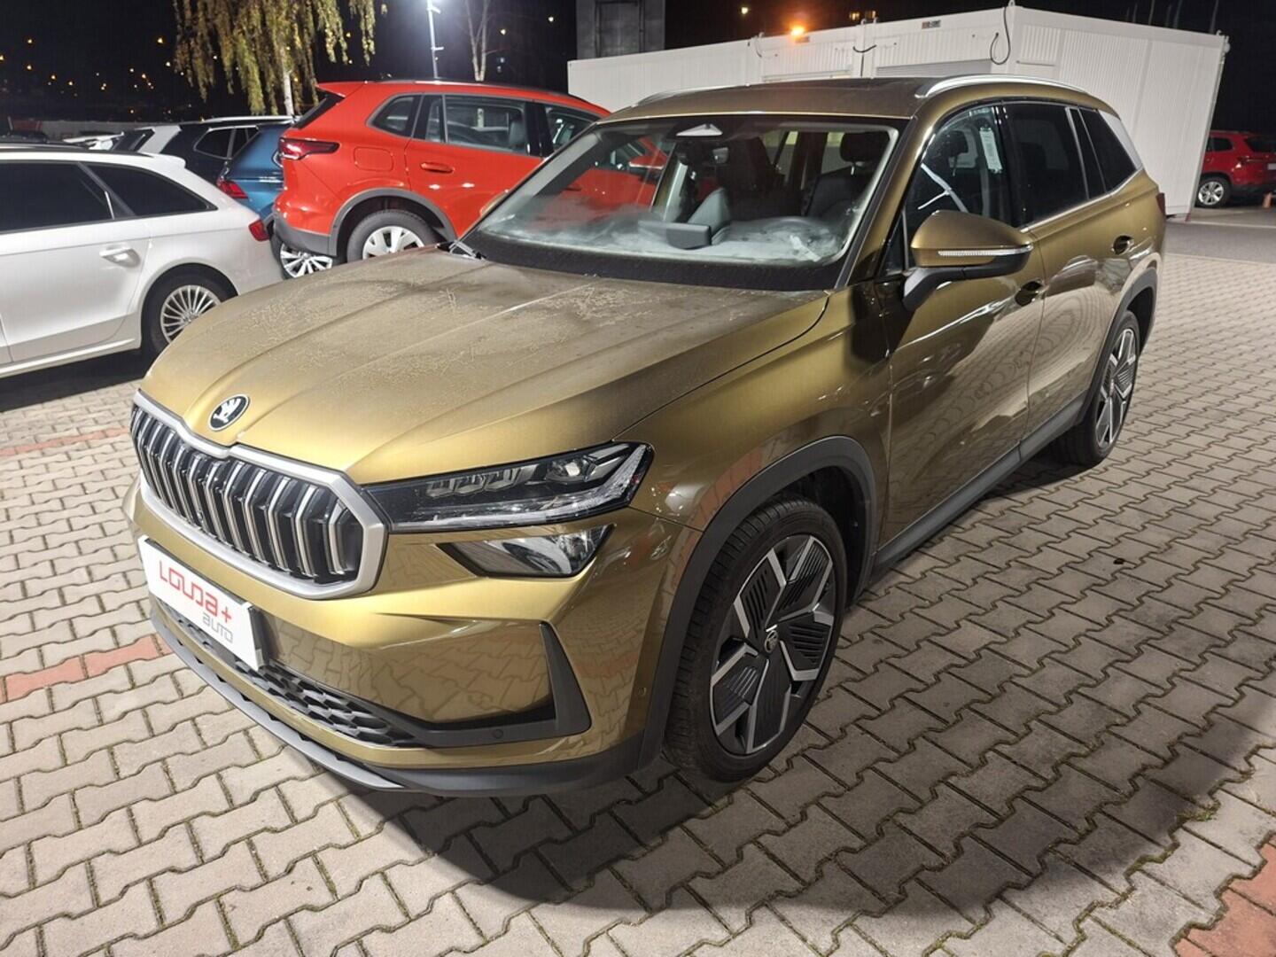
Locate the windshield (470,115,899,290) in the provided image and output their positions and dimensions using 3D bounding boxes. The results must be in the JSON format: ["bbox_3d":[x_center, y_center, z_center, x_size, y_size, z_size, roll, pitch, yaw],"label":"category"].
[{"bbox_3d":[0.075,-0.859,2.672,1.460,0.120,0.820,16,61,40],"label":"windshield"}]

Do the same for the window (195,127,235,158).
[{"bbox_3d":[-5.403,-4.269,10.800,0.520,0.390,0.060,-7,3,-15],"label":"window"}]

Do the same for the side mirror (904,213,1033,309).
[{"bbox_3d":[0.812,-0.545,2.119,0.240,0.220,0.220,16,28,40],"label":"side mirror"}]

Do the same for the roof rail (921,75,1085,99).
[{"bbox_3d":[1.425,-1.420,3.100,0.070,0.085,1.820,17,28,38],"label":"roof rail"}]

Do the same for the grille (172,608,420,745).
[{"bbox_3d":[-0.880,0.421,1.996,1.080,0.130,0.130,16,28,40],"label":"grille"}]

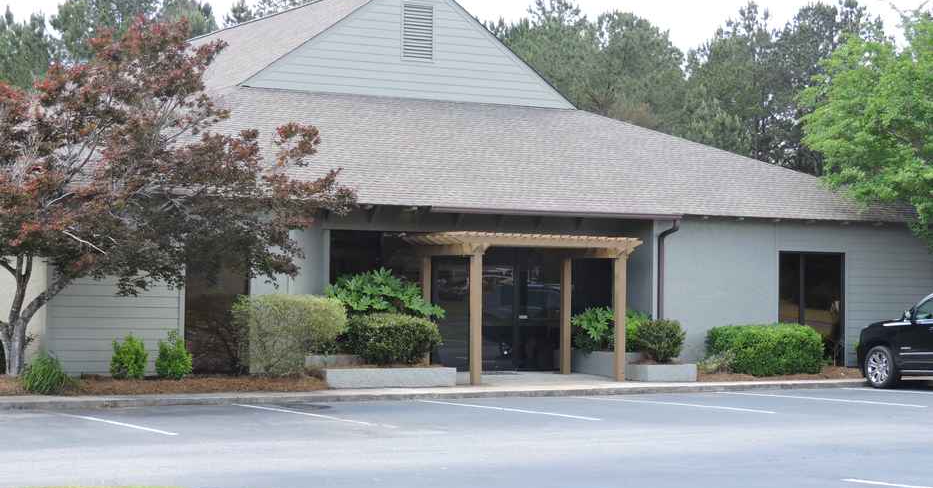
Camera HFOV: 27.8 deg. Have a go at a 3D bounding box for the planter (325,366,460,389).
[{"bbox_3d":[-1.514,2.329,32.863,2.500,0.350,1.100,1,-2,-31],"label":"planter"}]

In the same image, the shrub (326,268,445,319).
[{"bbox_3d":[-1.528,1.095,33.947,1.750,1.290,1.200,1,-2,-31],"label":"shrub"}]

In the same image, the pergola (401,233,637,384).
[{"bbox_3d":[1.032,1.192,34.916,4.020,2.720,2.130,1,-2,-31],"label":"pergola"}]

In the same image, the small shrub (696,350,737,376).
[{"bbox_3d":[4.749,2.265,36.035,0.560,0.450,0.520,1,-2,-31],"label":"small shrub"}]

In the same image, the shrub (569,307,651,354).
[{"bbox_3d":[2.839,1.669,36.903,1.000,0.840,1.200,1,-2,-31],"label":"shrub"}]

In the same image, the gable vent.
[{"bbox_3d":[-1.052,-4.633,41.190,0.810,1.220,0.090,1,-2,-31],"label":"gable vent"}]

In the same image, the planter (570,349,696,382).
[{"bbox_3d":[3.234,2.338,36.563,1.150,0.540,2.550,1,-2,-31],"label":"planter"}]

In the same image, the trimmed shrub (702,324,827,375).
[{"bbox_3d":[5.793,2.054,37.032,2.050,1.020,1.100,1,-2,-31],"label":"trimmed shrub"}]

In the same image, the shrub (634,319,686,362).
[{"bbox_3d":[3.708,1.847,35.937,0.820,0.820,0.820,1,-2,-31],"label":"shrub"}]

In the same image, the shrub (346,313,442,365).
[{"bbox_3d":[-1.291,1.666,33.077,1.480,0.910,0.900,1,-2,-31],"label":"shrub"}]

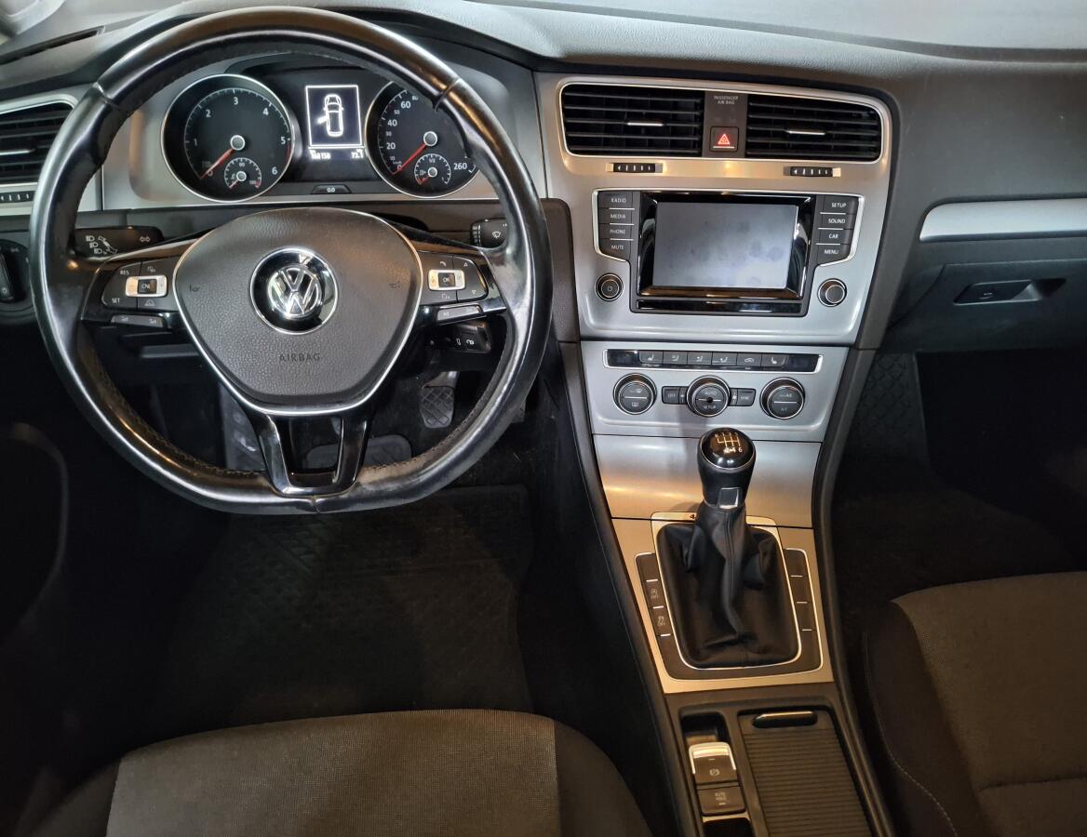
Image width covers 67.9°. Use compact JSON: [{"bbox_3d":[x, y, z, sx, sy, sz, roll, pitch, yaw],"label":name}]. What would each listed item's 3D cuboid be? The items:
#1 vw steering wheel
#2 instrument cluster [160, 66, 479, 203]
[{"bbox_3d":[-0.176,-0.104,0.599,0.372,0.362,0.090,-2,13,-3],"label":"vw steering wheel"},{"bbox_3d":[-0.200,-0.261,0.745,0.305,0.125,0.060,-2,12,-2],"label":"instrument cluster"}]

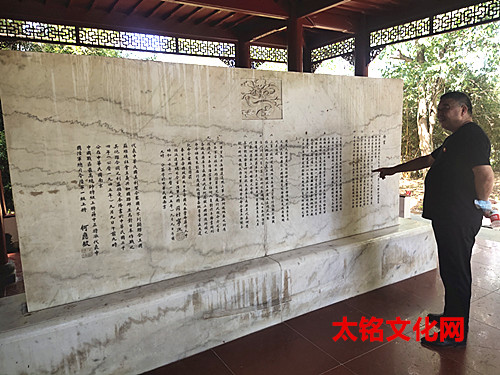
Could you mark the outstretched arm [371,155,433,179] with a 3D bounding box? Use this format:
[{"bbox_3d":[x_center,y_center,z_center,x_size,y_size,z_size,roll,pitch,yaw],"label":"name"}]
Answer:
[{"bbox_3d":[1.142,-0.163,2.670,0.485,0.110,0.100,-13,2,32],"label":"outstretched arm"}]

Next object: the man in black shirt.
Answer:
[{"bbox_3d":[1.236,0.202,2.485,0.730,1.670,0.580,0,9,12],"label":"man in black shirt"}]

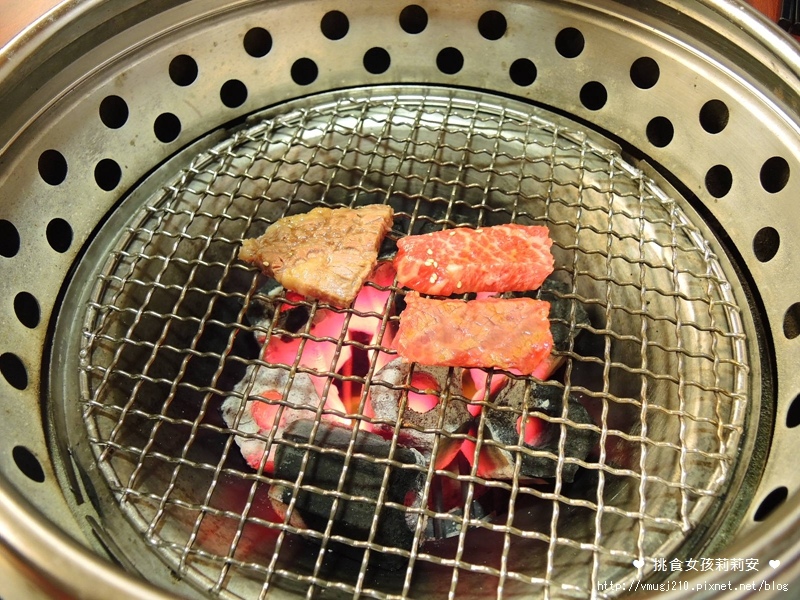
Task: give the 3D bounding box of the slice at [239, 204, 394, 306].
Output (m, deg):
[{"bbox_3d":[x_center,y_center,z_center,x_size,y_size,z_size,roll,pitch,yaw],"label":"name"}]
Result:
[{"bbox_3d":[-0.039,-0.027,0.296,0.061,0.010,0.056,14,54,11],"label":"slice"}]

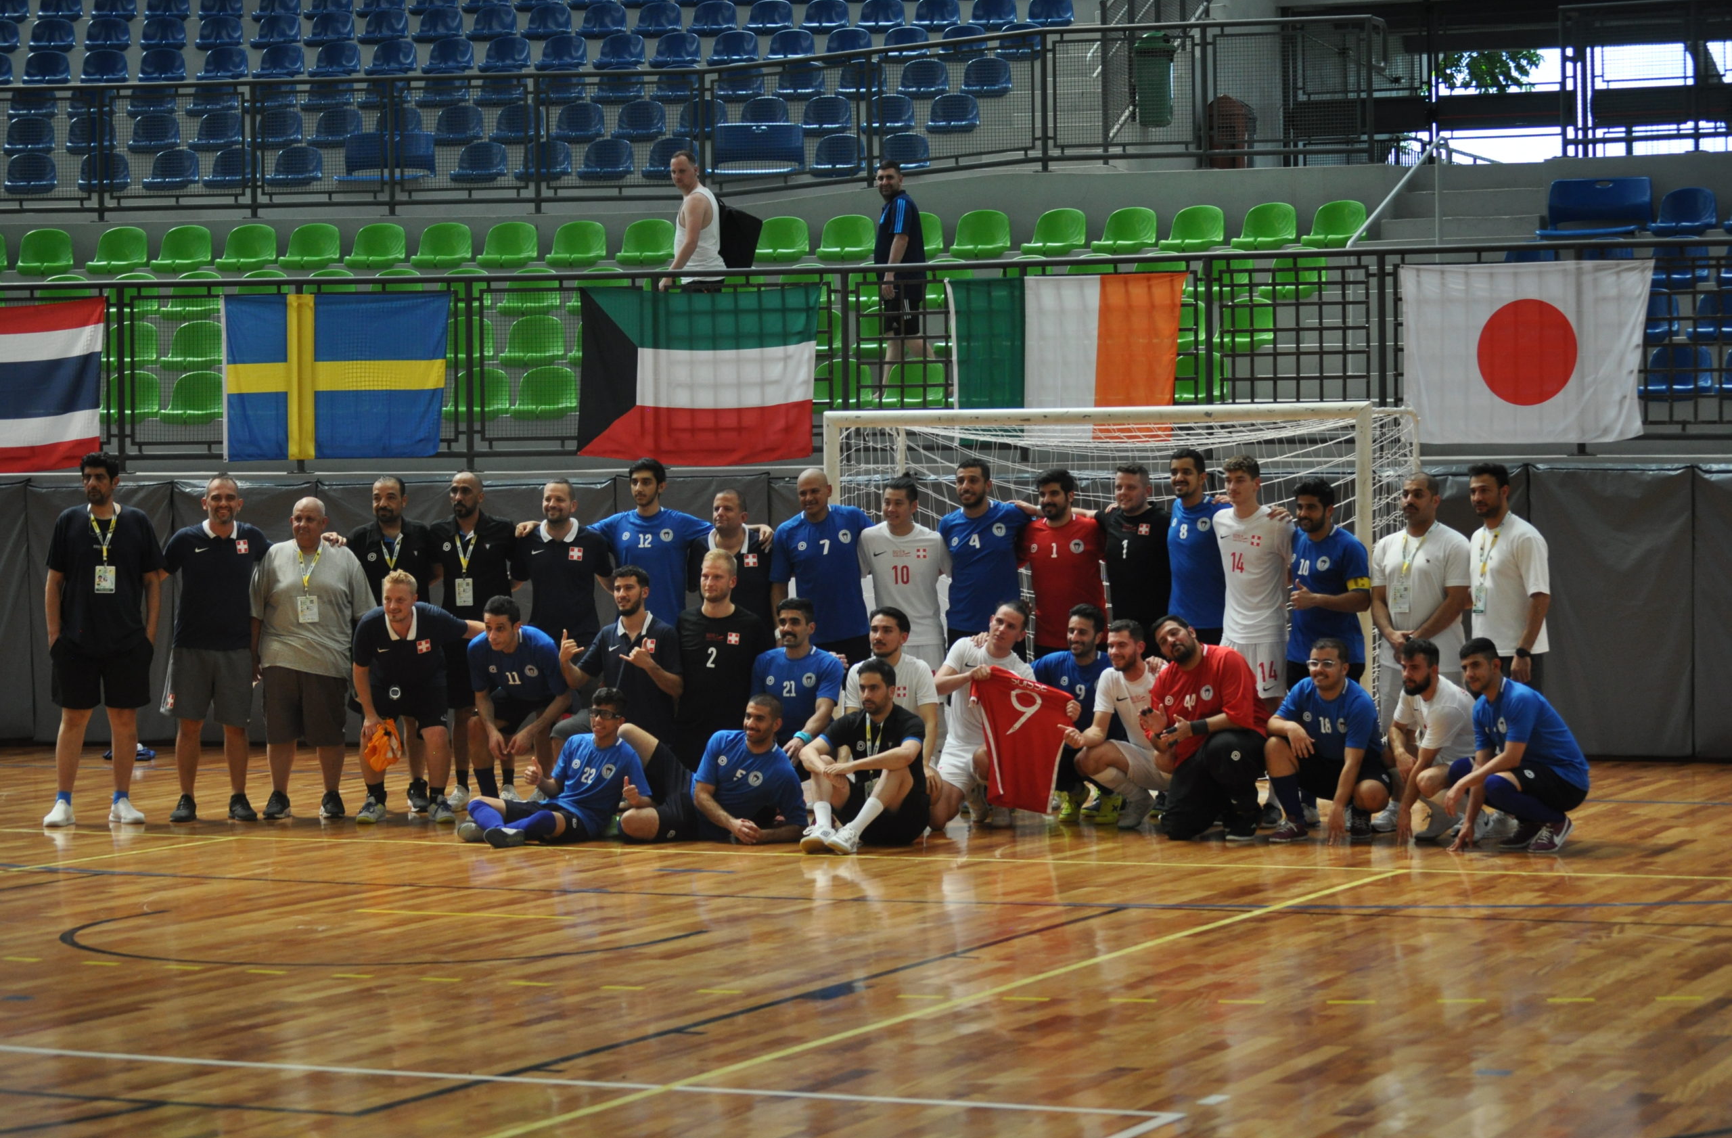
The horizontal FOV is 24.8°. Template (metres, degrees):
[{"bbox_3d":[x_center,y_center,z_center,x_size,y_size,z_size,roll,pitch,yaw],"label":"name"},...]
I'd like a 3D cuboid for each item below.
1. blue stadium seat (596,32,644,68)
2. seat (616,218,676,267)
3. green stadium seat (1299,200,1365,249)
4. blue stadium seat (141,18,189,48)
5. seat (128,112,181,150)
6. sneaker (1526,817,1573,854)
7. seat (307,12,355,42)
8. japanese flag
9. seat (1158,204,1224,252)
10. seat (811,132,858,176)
[{"bbox_3d":[-2.223,-4.695,35.750,0.430,0.395,0.410,0,0,11],"label":"blue stadium seat"},{"bbox_3d":[-1.669,-2.475,29.900,0.440,0.400,0.440,0,1,8],"label":"seat"},{"bbox_3d":[3.441,-2.535,29.000,0.430,0.350,0.400,0,1,20],"label":"green stadium seat"},{"bbox_3d":[-6.553,-4.998,36.800,0.420,0.365,0.400,-1,1,-6],"label":"blue stadium seat"},{"bbox_3d":[-6.160,-3.788,34.100,0.420,0.365,0.400,-1,1,-5],"label":"seat"},{"bbox_3d":[2.861,1.107,16.450,0.110,0.120,0.280,0,18,37],"label":"sneaker"},{"bbox_3d":[-4.896,-4.942,36.000,0.425,0.340,0.410,-1,1,7],"label":"seat"},{"bbox_3d":[4.068,-1.335,24.300,1.580,1.130,0.080,0,1,24],"label":"japanese flag"},{"bbox_3d":[2.412,-2.522,29.200,0.420,0.365,0.400,0,1,23],"label":"seat"},{"bbox_3d":[-0.226,-3.438,32.750,0.430,0.395,0.410,0,0,9],"label":"seat"}]

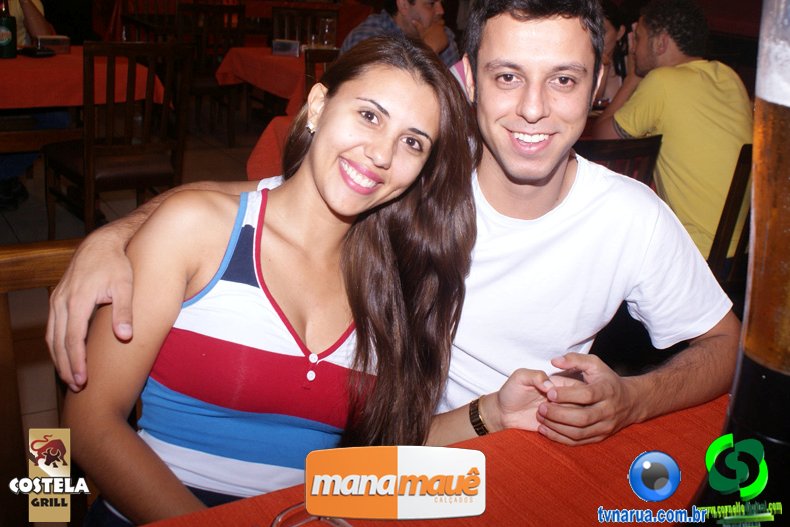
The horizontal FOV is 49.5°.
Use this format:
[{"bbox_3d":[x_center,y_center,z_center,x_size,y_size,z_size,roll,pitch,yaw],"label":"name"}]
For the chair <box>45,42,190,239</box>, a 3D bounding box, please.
[{"bbox_3d":[-1.091,-0.427,3.369,0.420,0.950,0.500,-9,25,-36],"label":"chair"}]

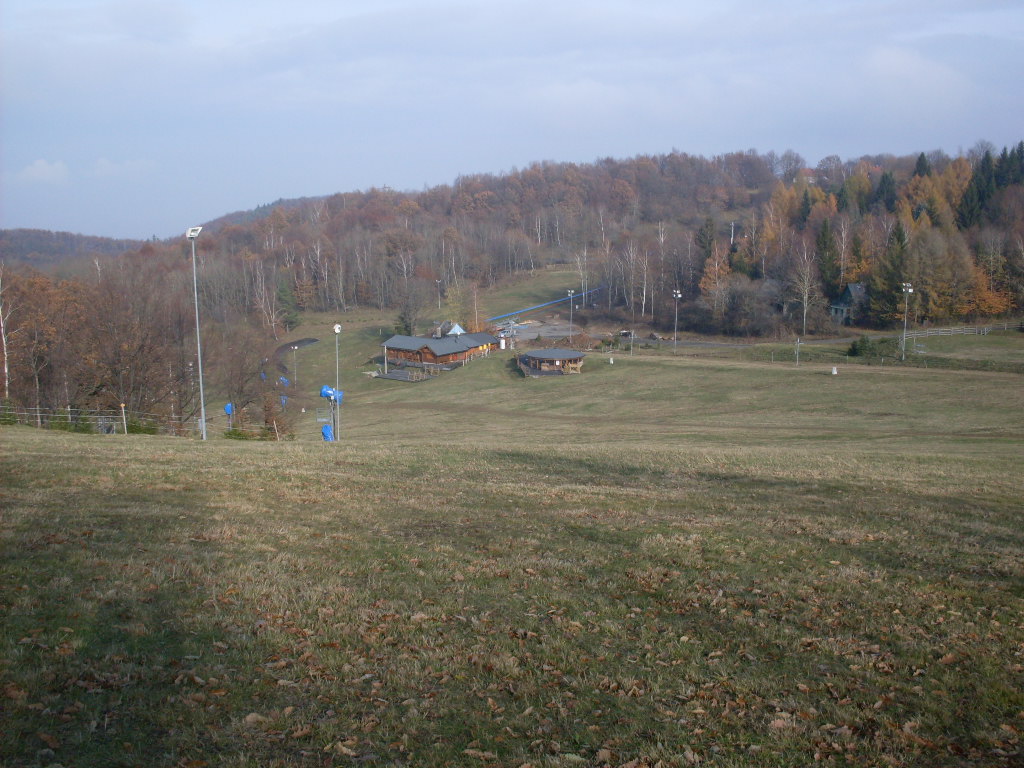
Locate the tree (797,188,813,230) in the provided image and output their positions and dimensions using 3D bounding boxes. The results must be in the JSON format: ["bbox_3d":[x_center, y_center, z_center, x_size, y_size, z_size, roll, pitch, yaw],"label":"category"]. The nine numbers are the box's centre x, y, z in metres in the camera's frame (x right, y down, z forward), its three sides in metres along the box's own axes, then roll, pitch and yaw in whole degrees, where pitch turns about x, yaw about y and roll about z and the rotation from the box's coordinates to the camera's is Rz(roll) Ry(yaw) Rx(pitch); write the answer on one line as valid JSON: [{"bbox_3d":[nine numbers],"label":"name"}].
[{"bbox_3d":[96.590,-55.480,371.527,4.800,18.000,4.800,0,10,0],"label":"tree"}]

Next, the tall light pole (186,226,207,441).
[{"bbox_3d":[-17.296,-2.635,62.218,0.750,12.000,0.700,6,11,30],"label":"tall light pole"}]

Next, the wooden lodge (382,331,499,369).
[{"bbox_3d":[-14.116,-7.639,224.085,14.900,4.800,17.900,8,13,39],"label":"wooden lodge"}]

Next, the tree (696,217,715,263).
[{"bbox_3d":[49.043,-33.598,286.527,4.800,18.000,4.800,0,10,0],"label":"tree"}]

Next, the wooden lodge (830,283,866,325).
[{"bbox_3d":[73.166,-17.624,243.780,6.500,9.000,7.500,5,11,26],"label":"wooden lodge"}]

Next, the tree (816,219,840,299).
[{"bbox_3d":[72.623,-27.391,259.824,5.500,21.500,5.500,0,10,0],"label":"tree"}]

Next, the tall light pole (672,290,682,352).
[{"bbox_3d":[30.388,-11.589,208.118,1.300,12.000,1.000,-3,10,-17],"label":"tall light pole"}]

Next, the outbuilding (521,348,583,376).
[{"bbox_3d":[7.386,-3.830,205.000,11.800,4.000,11.500,0,10,-3],"label":"outbuilding"}]

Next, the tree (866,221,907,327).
[{"bbox_3d":[79.025,-23.239,237.908,7.400,22.500,7.400,0,10,0],"label":"tree"}]

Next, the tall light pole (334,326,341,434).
[{"bbox_3d":[-17.428,-0.176,113.218,0.750,12.000,0.700,6,11,30],"label":"tall light pole"}]

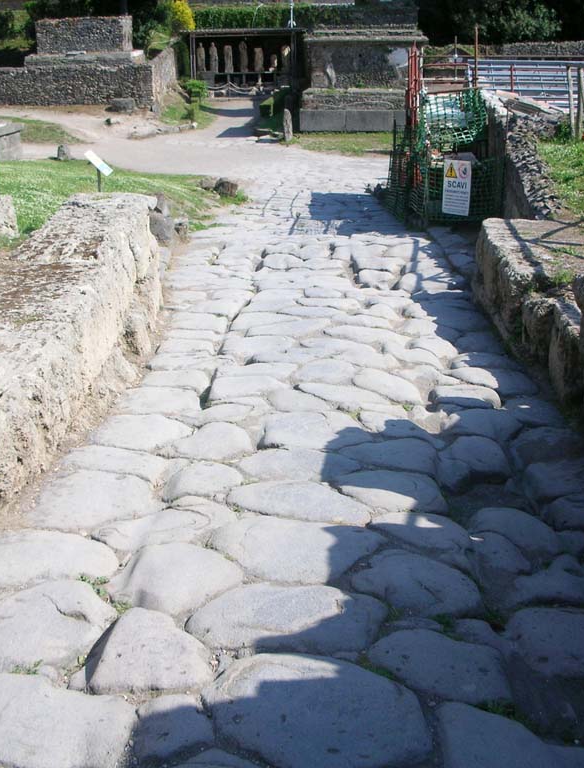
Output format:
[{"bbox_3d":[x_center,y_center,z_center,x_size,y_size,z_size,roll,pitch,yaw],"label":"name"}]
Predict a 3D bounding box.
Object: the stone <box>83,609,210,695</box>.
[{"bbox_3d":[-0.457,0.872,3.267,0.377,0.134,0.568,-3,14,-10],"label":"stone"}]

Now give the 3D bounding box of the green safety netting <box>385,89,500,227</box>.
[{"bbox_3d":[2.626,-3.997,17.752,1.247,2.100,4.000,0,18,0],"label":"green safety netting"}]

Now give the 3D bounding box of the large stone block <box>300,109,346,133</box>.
[{"bbox_3d":[1.018,-8.729,34.276,1.511,0.699,0.800,0,18,0],"label":"large stone block"}]

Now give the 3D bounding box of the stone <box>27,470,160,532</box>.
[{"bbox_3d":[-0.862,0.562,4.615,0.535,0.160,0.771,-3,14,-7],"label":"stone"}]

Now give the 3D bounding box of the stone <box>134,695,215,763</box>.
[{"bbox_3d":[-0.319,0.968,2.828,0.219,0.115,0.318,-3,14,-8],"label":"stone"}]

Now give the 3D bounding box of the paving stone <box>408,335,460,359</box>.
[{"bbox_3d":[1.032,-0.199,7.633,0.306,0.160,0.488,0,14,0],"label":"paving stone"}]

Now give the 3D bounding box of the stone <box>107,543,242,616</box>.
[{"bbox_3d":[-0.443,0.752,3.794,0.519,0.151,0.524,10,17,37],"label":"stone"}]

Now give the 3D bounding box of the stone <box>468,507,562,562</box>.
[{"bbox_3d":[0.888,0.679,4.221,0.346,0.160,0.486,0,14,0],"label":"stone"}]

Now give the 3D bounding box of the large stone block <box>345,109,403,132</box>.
[{"bbox_3d":[2.619,-8.729,34.276,1.691,0.699,0.800,0,18,0],"label":"large stone block"}]

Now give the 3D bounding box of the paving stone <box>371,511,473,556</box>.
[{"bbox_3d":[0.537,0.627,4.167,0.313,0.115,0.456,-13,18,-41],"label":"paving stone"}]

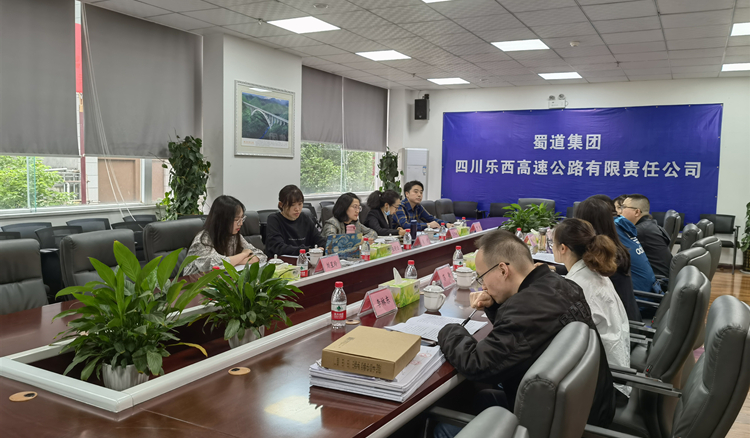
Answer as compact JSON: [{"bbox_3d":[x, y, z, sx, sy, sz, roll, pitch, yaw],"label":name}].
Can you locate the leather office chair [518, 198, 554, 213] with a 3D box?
[{"bbox_3d":[2.260,0.237,8.350,0.620,1.000,0.660,4,6,28],"label":"leather office chair"}]

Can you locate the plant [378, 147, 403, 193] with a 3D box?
[{"bbox_3d":[0.217,-0.381,10.518,0.460,1.720,0.460,4,6,28],"label":"plant"}]

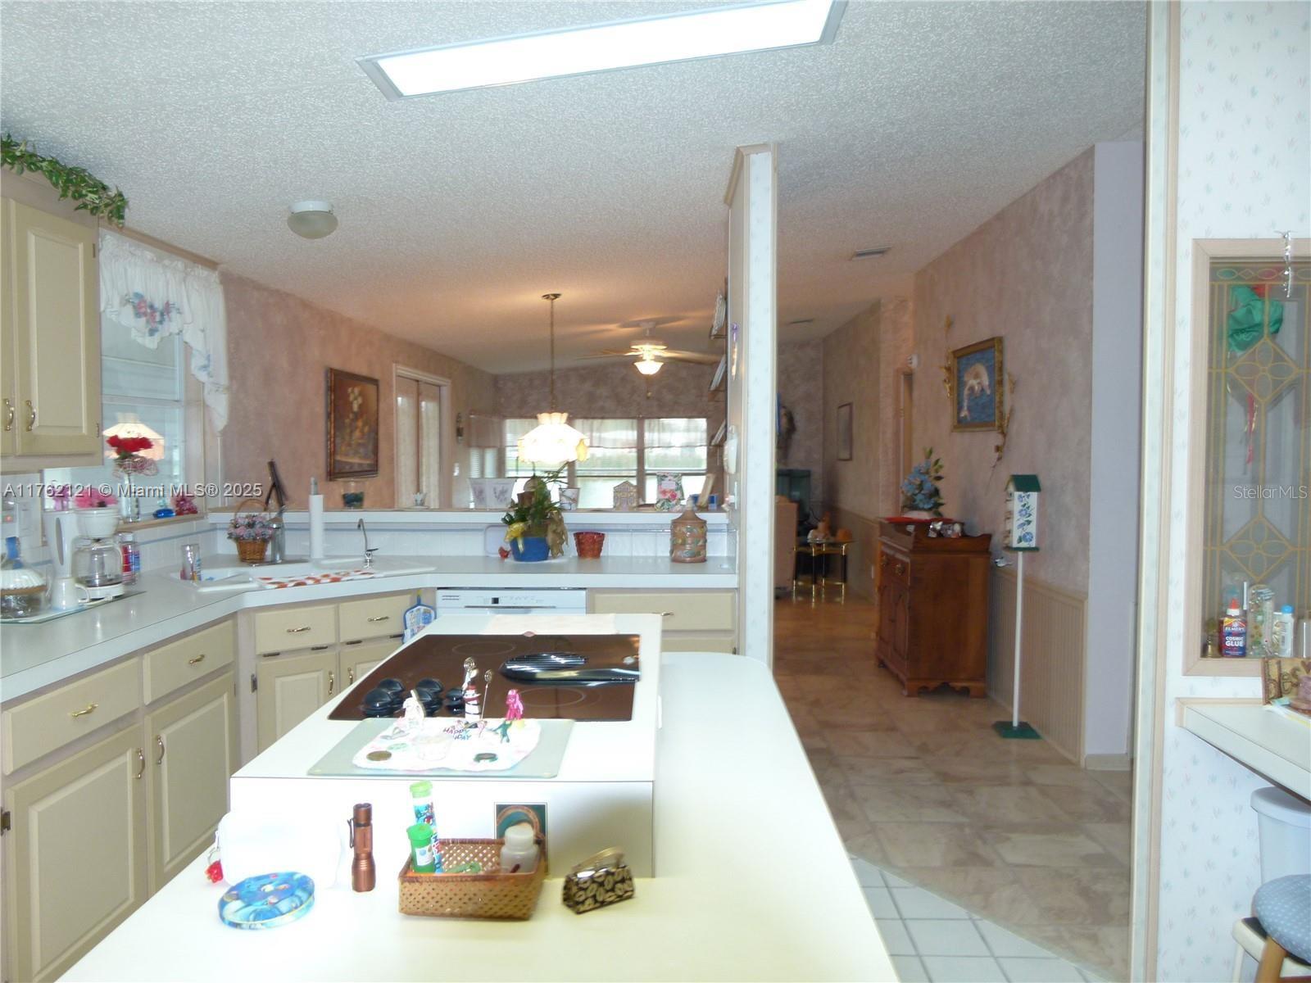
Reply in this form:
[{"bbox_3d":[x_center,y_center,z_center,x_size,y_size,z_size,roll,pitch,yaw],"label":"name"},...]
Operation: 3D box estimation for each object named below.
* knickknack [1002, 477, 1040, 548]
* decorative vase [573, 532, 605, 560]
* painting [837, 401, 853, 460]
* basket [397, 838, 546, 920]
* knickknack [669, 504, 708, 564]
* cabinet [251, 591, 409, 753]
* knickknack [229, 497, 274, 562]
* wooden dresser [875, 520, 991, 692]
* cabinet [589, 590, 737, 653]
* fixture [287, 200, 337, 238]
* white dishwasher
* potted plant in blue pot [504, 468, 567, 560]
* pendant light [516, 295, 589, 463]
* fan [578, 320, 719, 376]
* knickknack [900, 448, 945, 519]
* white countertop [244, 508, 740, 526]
[{"bbox_3d":[1.846,0.106,4.759,0.128,0.371,0.165,0,3,1],"label":"knickknack"},{"bbox_3d":[-0.293,0.239,4.230,0.135,0.120,0.135,0,3,1],"label":"decorative vase"},{"bbox_3d":[1.992,-0.627,10.008,0.030,0.585,0.781,0,3,1],"label":"painting"},{"bbox_3d":[-0.262,0.552,1.360,0.205,0.062,0.130,0,3,-1],"label":"basket"},{"bbox_3d":[0.151,0.187,4.293,0.168,0.258,0.168,0,3,1],"label":"knickknack"},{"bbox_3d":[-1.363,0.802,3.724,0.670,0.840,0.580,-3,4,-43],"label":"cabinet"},{"bbox_3d":[-1.835,0.174,4.308,0.210,0.279,0.190,0,3,1],"label":"knickknack"},{"bbox_3d":[1.647,0.665,5.646,0.465,0.945,0.710,0,3,1],"label":"wooden dresser"},{"bbox_3d":[0.030,0.805,4.180,0.606,0.860,0.610,0,3,1],"label":"cabinet"},{"bbox_3d":[-1.310,-1.040,3.657,0.195,0.135,0.195,0,3,1],"label":"fixture"},{"bbox_3d":[-0.562,0.792,4.030,0.600,0.850,0.610,0,3,1],"label":"white dishwasher"},{"bbox_3d":[-0.530,0.101,4.156,0.270,0.400,0.220,0,3,1],"label":"potted plant in blue pot"},{"bbox_3d":[-0.684,-0.749,6.340,0.485,1.139,0.485,0,3,1],"label":"pendant light"},{"bbox_3d":[-0.068,-1.253,8.385,1.280,0.477,1.280,0,3,1],"label":"fan"},{"bbox_3d":[1.614,-0.049,5.727,0.260,0.420,0.240,0,3,1],"label":"knickknack"},{"bbox_3d":[-0.843,0.119,4.505,2.380,0.051,0.230,0,3,1],"label":"white countertop"}]

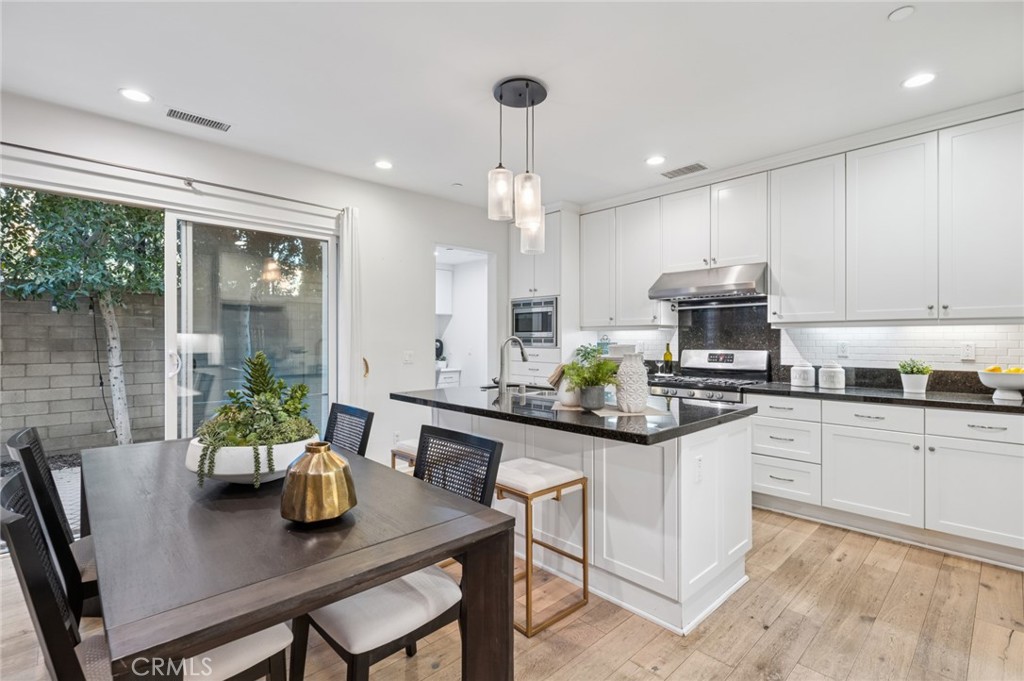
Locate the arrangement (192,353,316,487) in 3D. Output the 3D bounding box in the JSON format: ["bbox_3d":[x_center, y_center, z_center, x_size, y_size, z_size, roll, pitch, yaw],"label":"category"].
[{"bbox_3d":[-0.957,0.282,1.746,0.460,0.460,0.460,0,0,-44],"label":"arrangement"}]

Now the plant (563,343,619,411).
[{"bbox_3d":[0.408,0.189,2.350,0.270,0.330,0.280,0,0,0],"label":"plant"}]

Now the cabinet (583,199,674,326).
[{"bbox_3d":[1.192,-0.747,4.764,0.330,1.230,0.945,0,0,-44],"label":"cabinet"}]

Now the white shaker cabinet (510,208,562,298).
[{"bbox_3d":[0.470,-0.914,5.265,0.630,0.895,0.785,0,0,-44],"label":"white shaker cabinet"}]

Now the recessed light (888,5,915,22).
[{"bbox_3d":[1.720,-1.439,2.008,0.110,0.020,0.110,0,0,-44],"label":"recessed light"}]

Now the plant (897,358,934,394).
[{"bbox_3d":[2.705,0.238,3.050,0.225,0.236,0.225,0,0,-44],"label":"plant"}]

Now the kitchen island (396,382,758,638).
[{"bbox_3d":[0.243,0.816,2.772,1.080,0.915,1.951,0,0,-44],"label":"kitchen island"}]

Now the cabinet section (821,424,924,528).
[{"bbox_3d":[2.528,0.867,3.154,0.520,0.574,0.528,0,0,-45],"label":"cabinet section"}]

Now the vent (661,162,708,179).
[{"bbox_3d":[1.463,-1.433,3.869,0.175,0.020,0.335,0,0,-44],"label":"vent"}]

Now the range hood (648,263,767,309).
[{"bbox_3d":[1.758,-0.502,4.007,0.560,0.267,0.910,0,0,-44],"label":"range hood"}]

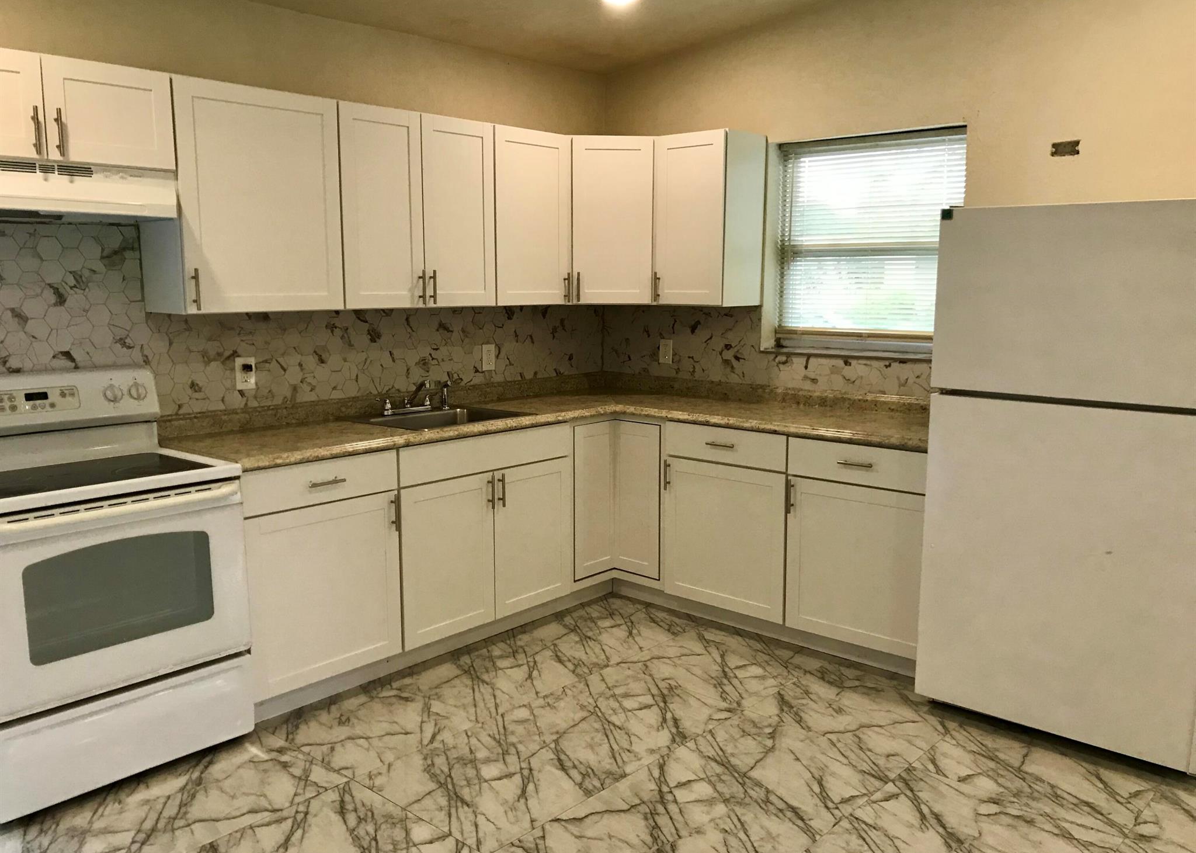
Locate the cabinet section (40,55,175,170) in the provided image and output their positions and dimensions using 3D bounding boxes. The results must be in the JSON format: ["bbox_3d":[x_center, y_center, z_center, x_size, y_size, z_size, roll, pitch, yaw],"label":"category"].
[{"bbox_3d":[-1.606,-0.973,3.068,0.310,0.295,0.381,8,12,41],"label":"cabinet section"}]

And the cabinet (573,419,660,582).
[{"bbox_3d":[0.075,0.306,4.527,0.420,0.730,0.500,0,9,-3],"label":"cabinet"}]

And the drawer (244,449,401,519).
[{"bbox_3d":[-1.098,0.166,3.465,0.450,0.151,0.603,8,12,41],"label":"drawer"}]

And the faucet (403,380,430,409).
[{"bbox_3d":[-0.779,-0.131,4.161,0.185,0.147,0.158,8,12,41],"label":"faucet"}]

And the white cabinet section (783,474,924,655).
[{"bbox_3d":[1.166,0.495,3.889,0.605,0.623,0.570,8,12,41],"label":"white cabinet section"}]

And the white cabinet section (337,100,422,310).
[{"bbox_3d":[-0.940,-0.854,3.837,0.310,0.762,0.380,8,12,41],"label":"white cabinet section"}]

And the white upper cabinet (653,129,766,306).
[{"bbox_3d":[0.515,-0.955,4.513,0.401,0.762,0.320,8,12,41],"label":"white upper cabinet"}]

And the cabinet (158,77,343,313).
[{"bbox_3d":[-1.276,-0.798,3.481,0.320,0.762,0.613,8,12,41],"label":"cabinet"}]

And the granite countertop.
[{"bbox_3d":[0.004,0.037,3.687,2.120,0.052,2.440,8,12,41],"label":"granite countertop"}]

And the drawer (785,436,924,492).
[{"bbox_3d":[1.126,0.111,3.761,0.600,0.151,0.500,8,12,41],"label":"drawer"}]

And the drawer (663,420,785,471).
[{"bbox_3d":[0.676,0.057,4.192,0.605,0.151,0.450,8,12,41],"label":"drawer"}]

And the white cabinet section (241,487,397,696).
[{"bbox_3d":[-1.145,0.545,3.554,0.570,0.623,0.608,8,12,41],"label":"white cabinet section"}]

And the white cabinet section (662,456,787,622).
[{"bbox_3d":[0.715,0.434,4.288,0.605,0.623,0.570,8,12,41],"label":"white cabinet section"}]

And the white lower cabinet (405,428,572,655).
[{"bbox_3d":[-0.643,0.414,4.074,0.620,0.830,0.900,8,12,41],"label":"white lower cabinet"}]

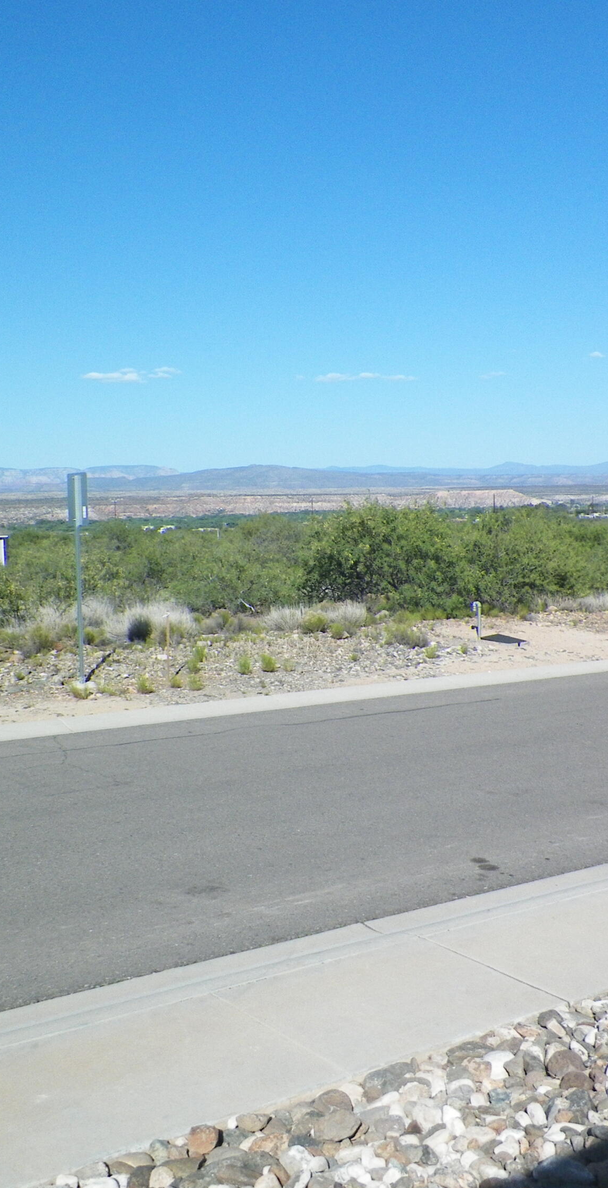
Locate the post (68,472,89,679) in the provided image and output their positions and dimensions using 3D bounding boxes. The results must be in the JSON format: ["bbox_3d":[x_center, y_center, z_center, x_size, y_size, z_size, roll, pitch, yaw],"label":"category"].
[{"bbox_3d":[-3.232,-0.216,16.400,0.070,3.040,0.600,-4,6,-35],"label":"post"}]

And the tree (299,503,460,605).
[{"bbox_3d":[1.839,-0.927,27.200,3.600,2.450,3.300,-1,5,0],"label":"tree"}]

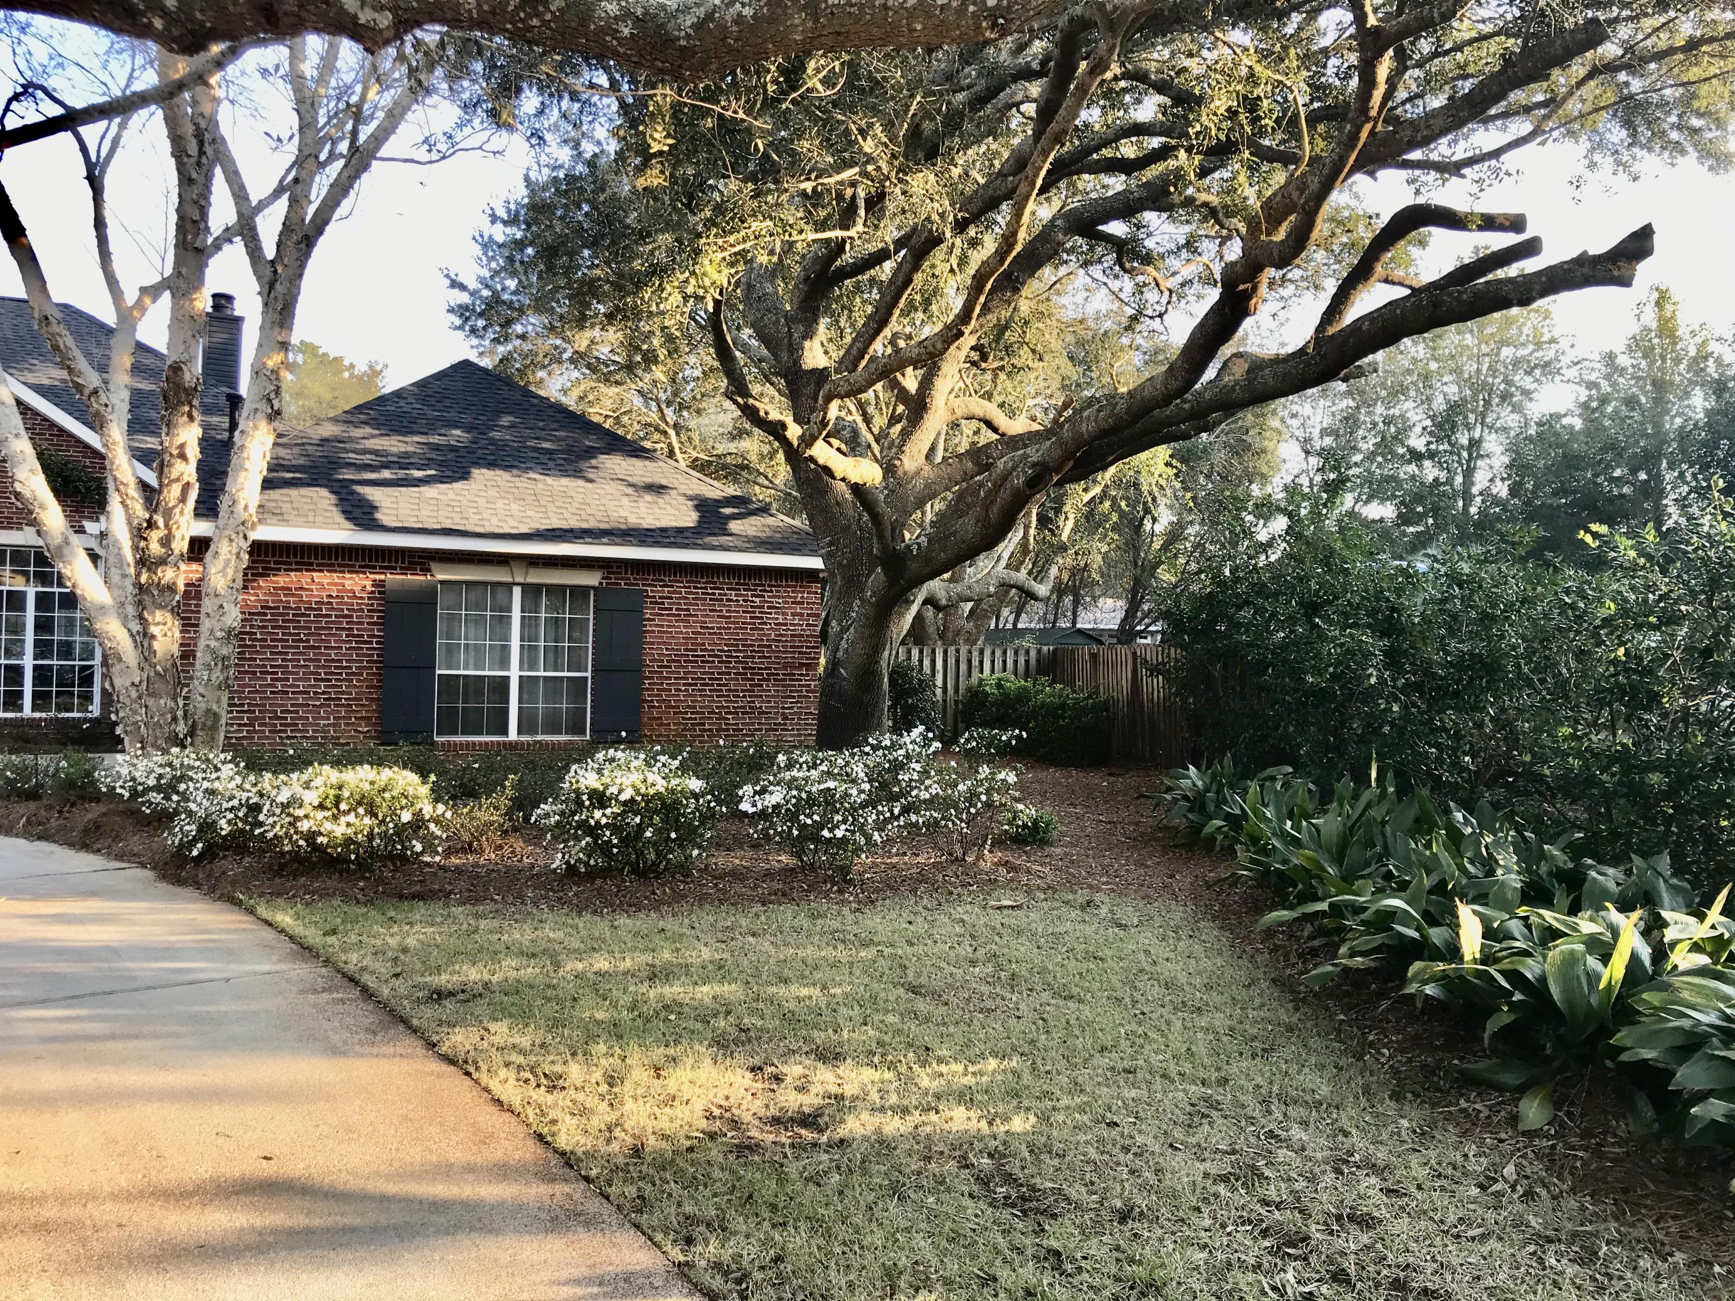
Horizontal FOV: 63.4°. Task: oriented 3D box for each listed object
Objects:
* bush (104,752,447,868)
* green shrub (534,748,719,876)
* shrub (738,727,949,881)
[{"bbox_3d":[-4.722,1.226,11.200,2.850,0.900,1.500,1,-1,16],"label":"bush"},{"bbox_3d":[-1.817,1.222,10.600,1.400,0.980,1.300,1,-1,0],"label":"green shrub"},{"bbox_3d":[-0.207,1.195,11.000,1.600,1.100,1.400,1,-1,-10],"label":"shrub"}]

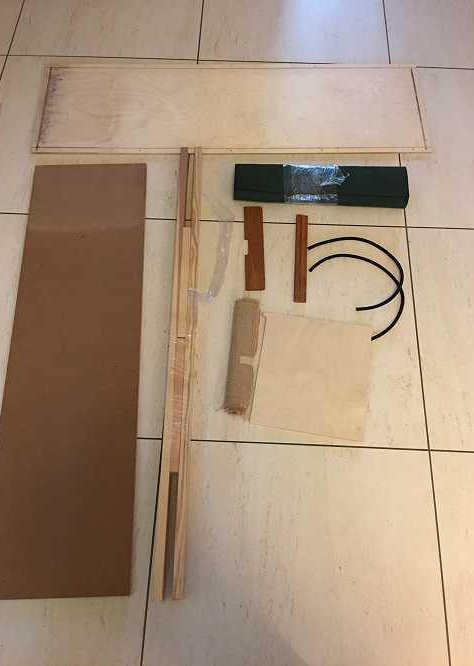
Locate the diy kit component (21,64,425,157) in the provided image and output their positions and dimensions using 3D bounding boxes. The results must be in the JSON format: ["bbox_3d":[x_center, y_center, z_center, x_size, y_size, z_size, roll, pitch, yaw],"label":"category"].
[{"bbox_3d":[-0.016,-0.668,1.661,1.142,0.011,0.350,0,66,0],"label":"diy kit component"}]

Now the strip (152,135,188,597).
[{"bbox_3d":[-0.151,0.009,1.349,0.020,0.028,1.150,0,66,0],"label":"strip"}]

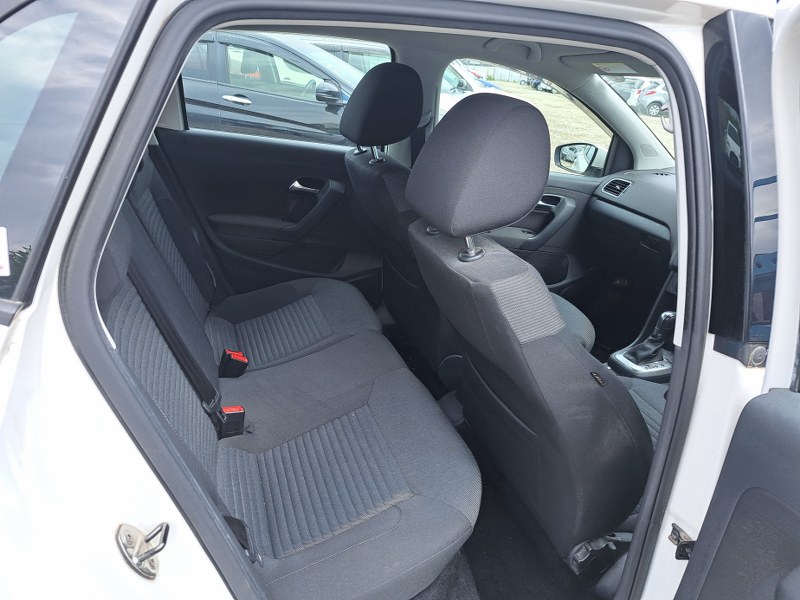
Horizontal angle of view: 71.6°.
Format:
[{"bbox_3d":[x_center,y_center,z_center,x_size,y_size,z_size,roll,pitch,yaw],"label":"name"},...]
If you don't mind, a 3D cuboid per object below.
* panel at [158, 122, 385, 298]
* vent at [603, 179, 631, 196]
[{"bbox_3d":[-0.412,-0.265,1.975,0.770,0.670,0.100,-5,24,-19],"label":"panel"},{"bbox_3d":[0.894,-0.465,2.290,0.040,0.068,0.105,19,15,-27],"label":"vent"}]

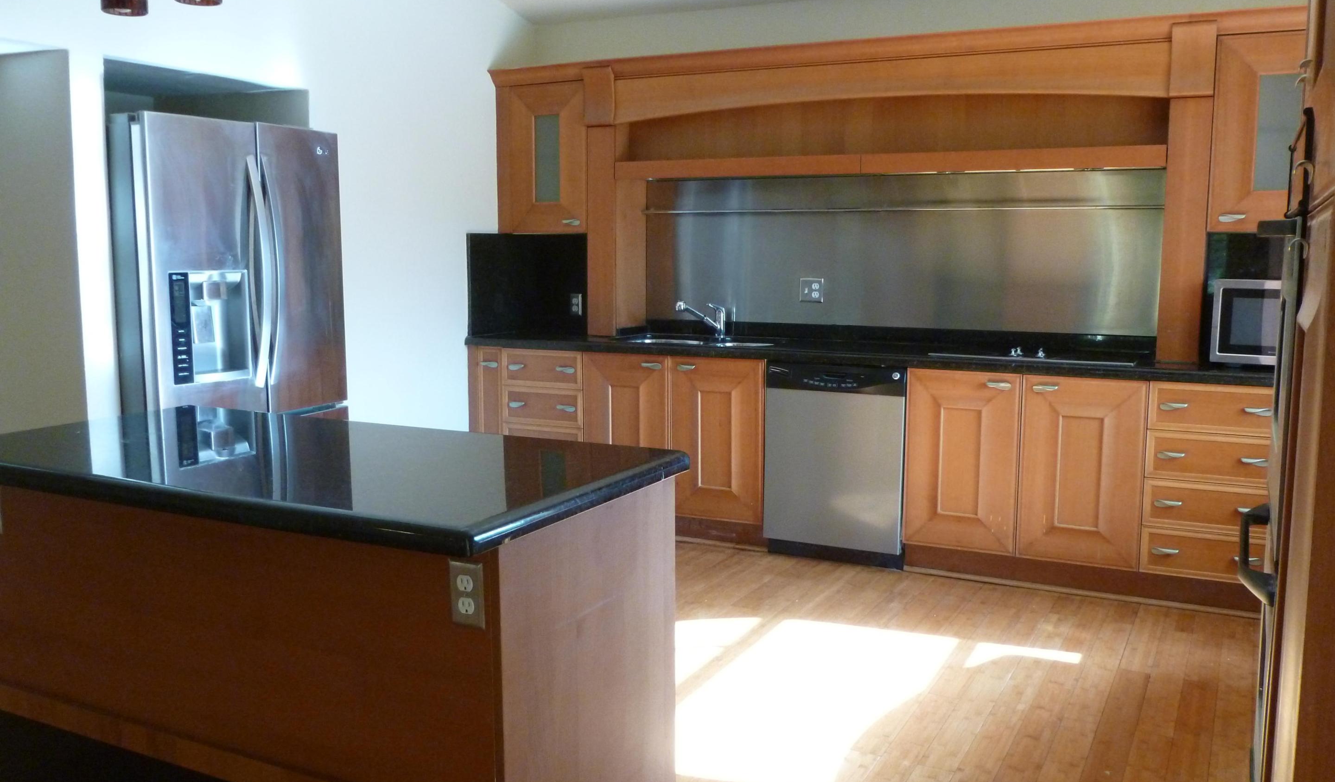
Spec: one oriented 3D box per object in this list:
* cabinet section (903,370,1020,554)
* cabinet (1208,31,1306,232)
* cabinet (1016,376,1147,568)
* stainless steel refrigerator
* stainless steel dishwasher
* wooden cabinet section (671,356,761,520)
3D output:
[{"bbox_3d":[1.302,0.246,4.590,0.446,0.726,0.570,4,9,25],"label":"cabinet section"},{"bbox_3d":[2.315,-0.971,4.114,0.430,0.721,0.338,4,9,25],"label":"cabinet"},{"bbox_3d":[1.713,0.273,4.417,0.449,0.727,0.615,4,9,25],"label":"cabinet"},{"bbox_3d":[-1.801,-0.072,4.104,0.850,1.790,0.890,4,9,25],"label":"stainless steel refrigerator"},{"bbox_3d":[0.823,0.289,4.833,0.603,0.864,0.605,4,9,25],"label":"stainless steel dishwasher"},{"bbox_3d":[0.336,0.182,5.048,0.460,0.726,0.570,4,9,25],"label":"wooden cabinet section"}]

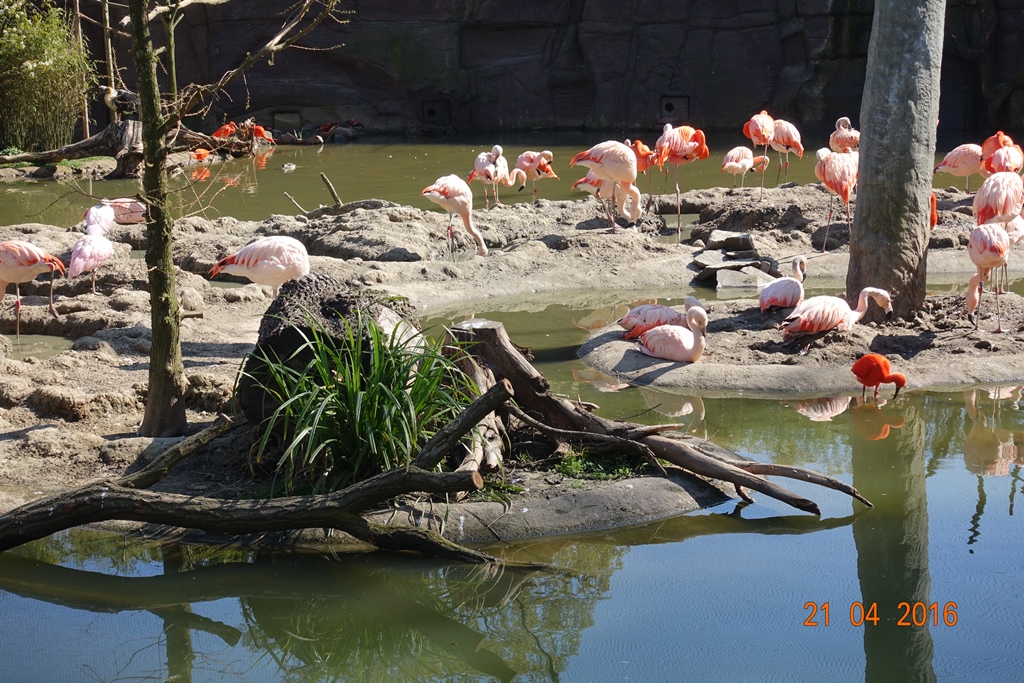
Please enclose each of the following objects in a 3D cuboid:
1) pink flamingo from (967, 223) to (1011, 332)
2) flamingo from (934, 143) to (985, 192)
[{"bbox_3d":[3.434,-0.465,14.350,0.300,0.770,0.580,-4,11,-13],"label":"pink flamingo"},{"bbox_3d":[4.908,-1.746,21.600,0.680,0.780,0.300,-2,11,-5],"label":"flamingo"}]

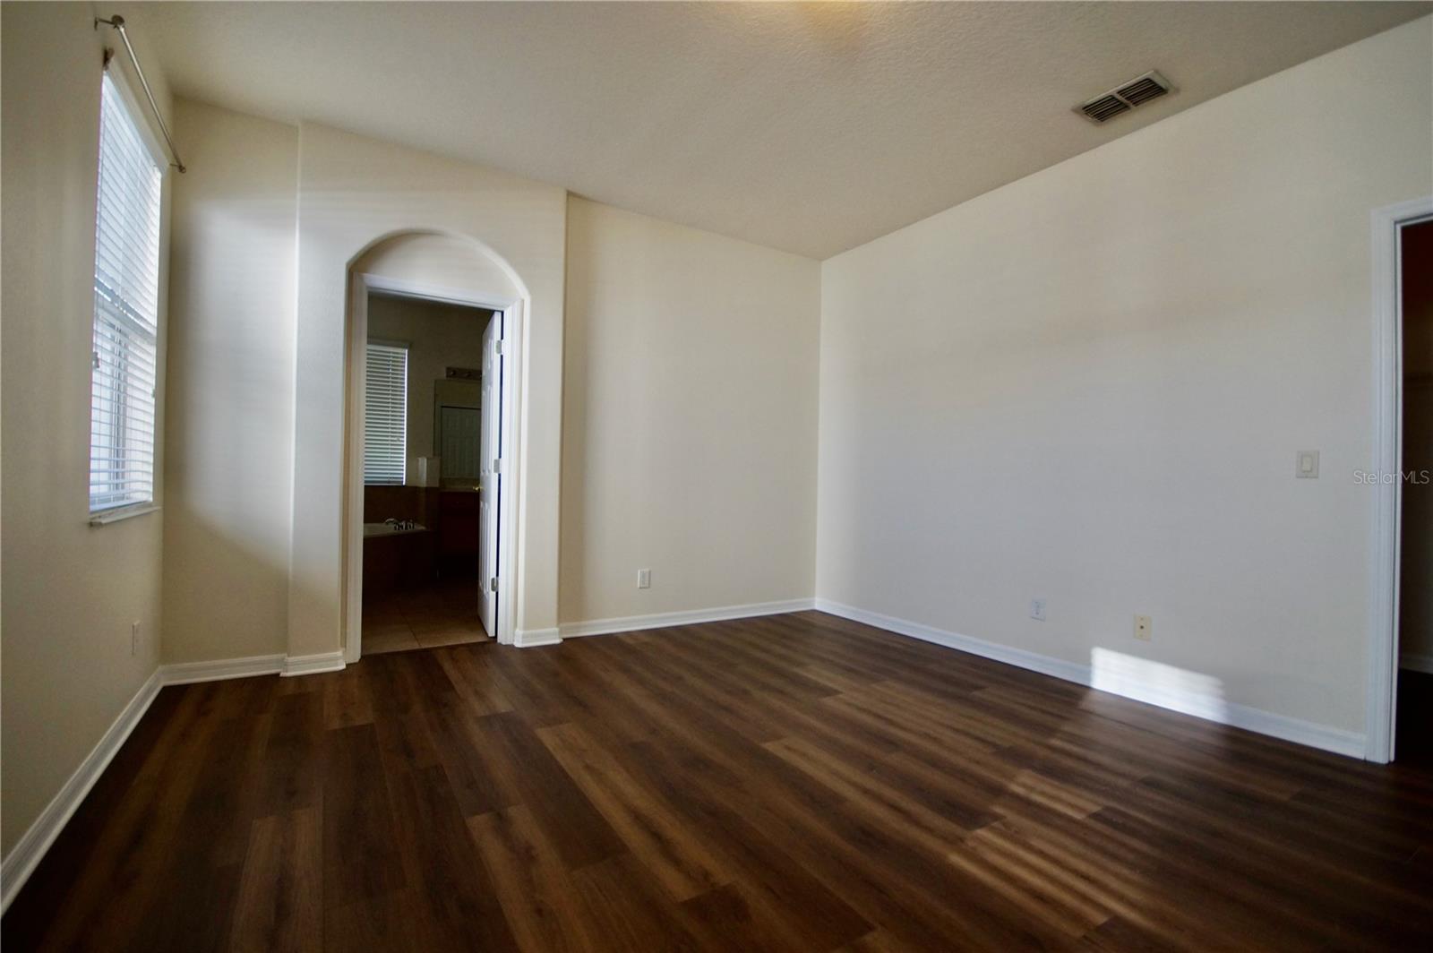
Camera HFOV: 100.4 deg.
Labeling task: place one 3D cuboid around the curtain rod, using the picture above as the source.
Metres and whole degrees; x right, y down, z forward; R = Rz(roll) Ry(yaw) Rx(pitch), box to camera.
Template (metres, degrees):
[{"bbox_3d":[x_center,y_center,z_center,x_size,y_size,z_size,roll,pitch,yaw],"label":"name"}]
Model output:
[{"bbox_3d":[-2.173,-1.416,2.296,0.080,0.045,1.116,1,0,-34],"label":"curtain rod"}]

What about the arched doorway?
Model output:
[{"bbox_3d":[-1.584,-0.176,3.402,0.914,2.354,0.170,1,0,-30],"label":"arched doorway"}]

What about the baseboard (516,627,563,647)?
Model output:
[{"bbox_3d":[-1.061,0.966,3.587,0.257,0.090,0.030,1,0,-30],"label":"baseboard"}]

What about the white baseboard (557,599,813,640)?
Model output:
[{"bbox_3d":[-0.104,0.984,4.212,2.009,0.091,0.016,1,0,-29],"label":"white baseboard"}]

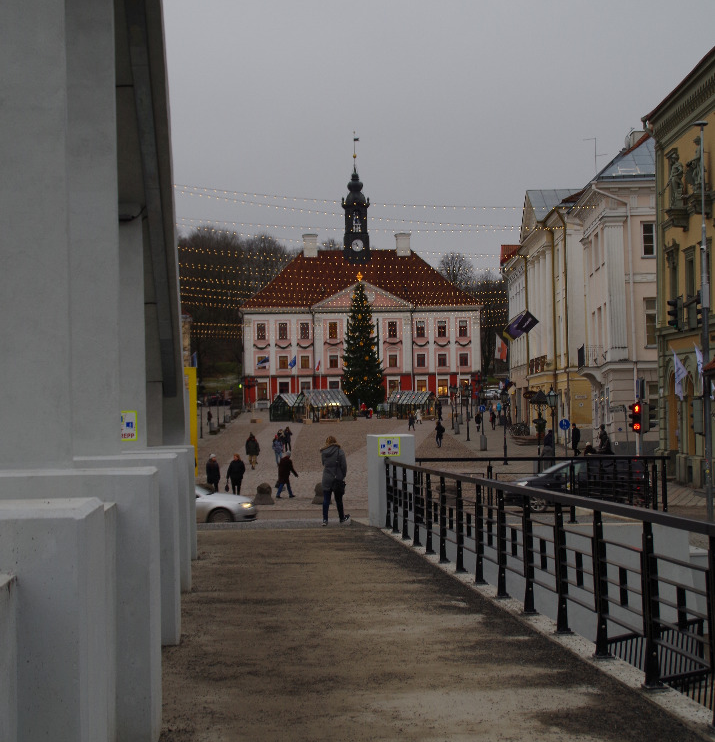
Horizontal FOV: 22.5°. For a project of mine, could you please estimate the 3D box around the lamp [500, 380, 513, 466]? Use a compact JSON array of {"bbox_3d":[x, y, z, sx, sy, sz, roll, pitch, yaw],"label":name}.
[{"bbox_3d":[7.416,2.706,90.000,0.430,4.000,0.430,-1,-1,0],"label":"lamp"}]

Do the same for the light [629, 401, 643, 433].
[{"bbox_3d":[8.219,1.387,53.000,0.290,0.920,0.340,-1,0,37],"label":"light"}]

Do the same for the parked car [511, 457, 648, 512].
[{"bbox_3d":[6.869,3.551,55.700,4.450,1.630,1.820,-1,-1,0],"label":"parked car"}]

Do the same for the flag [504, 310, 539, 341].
[{"bbox_3d":[10.184,-2.763,112.000,2.000,1.080,0.300,-45,-1,0],"label":"flag"}]

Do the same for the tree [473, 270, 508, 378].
[{"bbox_3d":[21.902,-7.715,298.000,7.000,18.000,7.000,-1,0,0],"label":"tree"}]

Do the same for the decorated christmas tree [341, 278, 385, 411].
[{"bbox_3d":[0.571,-2.854,205.000,5.000,15.700,5.000,-1,-1,0],"label":"decorated christmas tree"}]

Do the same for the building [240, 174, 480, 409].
[{"bbox_3d":[0.000,-12.600,272.000,35.000,36.500,20.000,-1,0,-3],"label":"building"}]

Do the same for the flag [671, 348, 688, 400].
[{"bbox_3d":[11.349,0.088,63.300,0.660,1.850,0.300,-1,-1,0],"label":"flag"}]

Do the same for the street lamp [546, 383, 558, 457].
[{"bbox_3d":[7.203,2.462,66.000,0.450,3.950,0.450,-1,-1,0],"label":"street lamp"}]

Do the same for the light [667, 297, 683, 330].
[{"bbox_3d":[8.579,-1.534,48.500,0.380,0.880,0.300,-1,-1,-6],"label":"light"}]

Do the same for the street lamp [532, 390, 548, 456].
[{"bbox_3d":[6.412,2.578,63.000,0.620,3.800,0.620,-1,0,0],"label":"street lamp"}]

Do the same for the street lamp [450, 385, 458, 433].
[{"bbox_3d":[8.101,3.132,150.000,0.450,3.900,0.450,-1,0,0],"label":"street lamp"}]

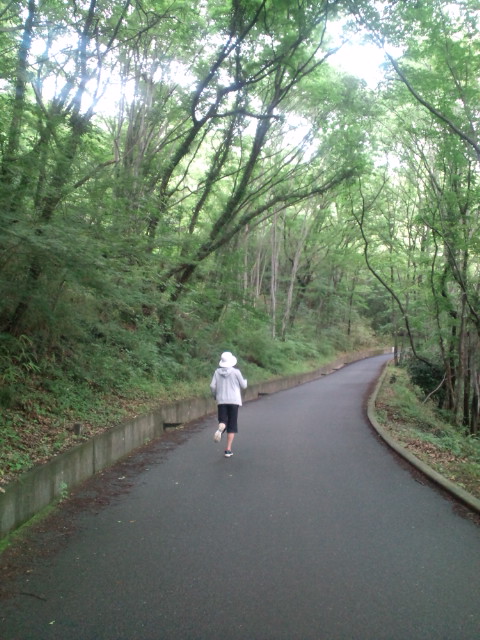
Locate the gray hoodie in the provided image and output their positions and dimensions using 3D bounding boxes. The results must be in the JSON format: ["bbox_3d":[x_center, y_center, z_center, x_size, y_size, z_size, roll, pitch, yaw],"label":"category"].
[{"bbox_3d":[-0.163,0.970,7.550,0.510,0.570,0.360,-1,-4,10],"label":"gray hoodie"}]

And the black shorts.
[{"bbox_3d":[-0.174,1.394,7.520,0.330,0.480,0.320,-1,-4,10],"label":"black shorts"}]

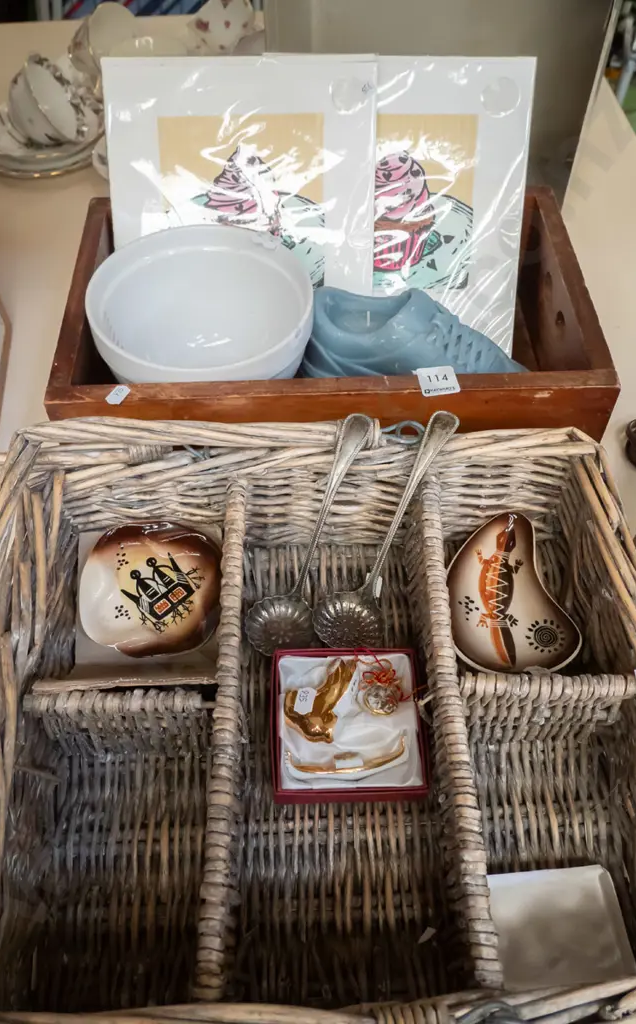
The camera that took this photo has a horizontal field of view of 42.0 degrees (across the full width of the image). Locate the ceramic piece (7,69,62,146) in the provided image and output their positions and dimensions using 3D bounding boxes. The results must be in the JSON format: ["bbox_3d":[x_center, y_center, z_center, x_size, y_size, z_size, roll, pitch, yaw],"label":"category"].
[{"bbox_3d":[-0.304,-0.429,0.891,0.058,0.098,0.098,-19,51,22],"label":"ceramic piece"}]

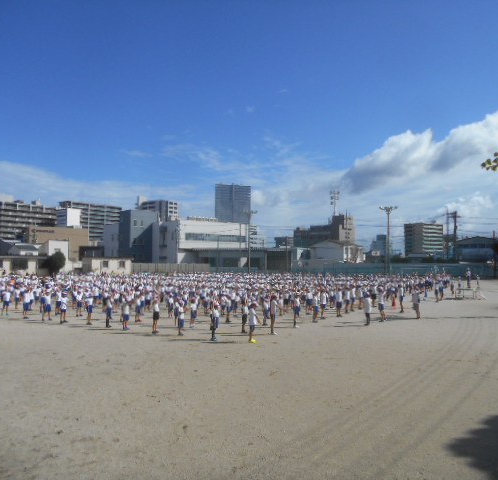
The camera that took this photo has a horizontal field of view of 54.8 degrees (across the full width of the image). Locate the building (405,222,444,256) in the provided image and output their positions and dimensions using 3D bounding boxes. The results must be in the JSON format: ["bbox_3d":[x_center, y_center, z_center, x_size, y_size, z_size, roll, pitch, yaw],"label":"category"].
[{"bbox_3d":[133.043,2.175,365.980,26.000,28.714,15.500,2,-2,-35],"label":"building"}]

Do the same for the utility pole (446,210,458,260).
[{"bbox_3d":[35.203,0.518,83.040,2.000,11.087,0.900,0,-2,10],"label":"utility pole"}]

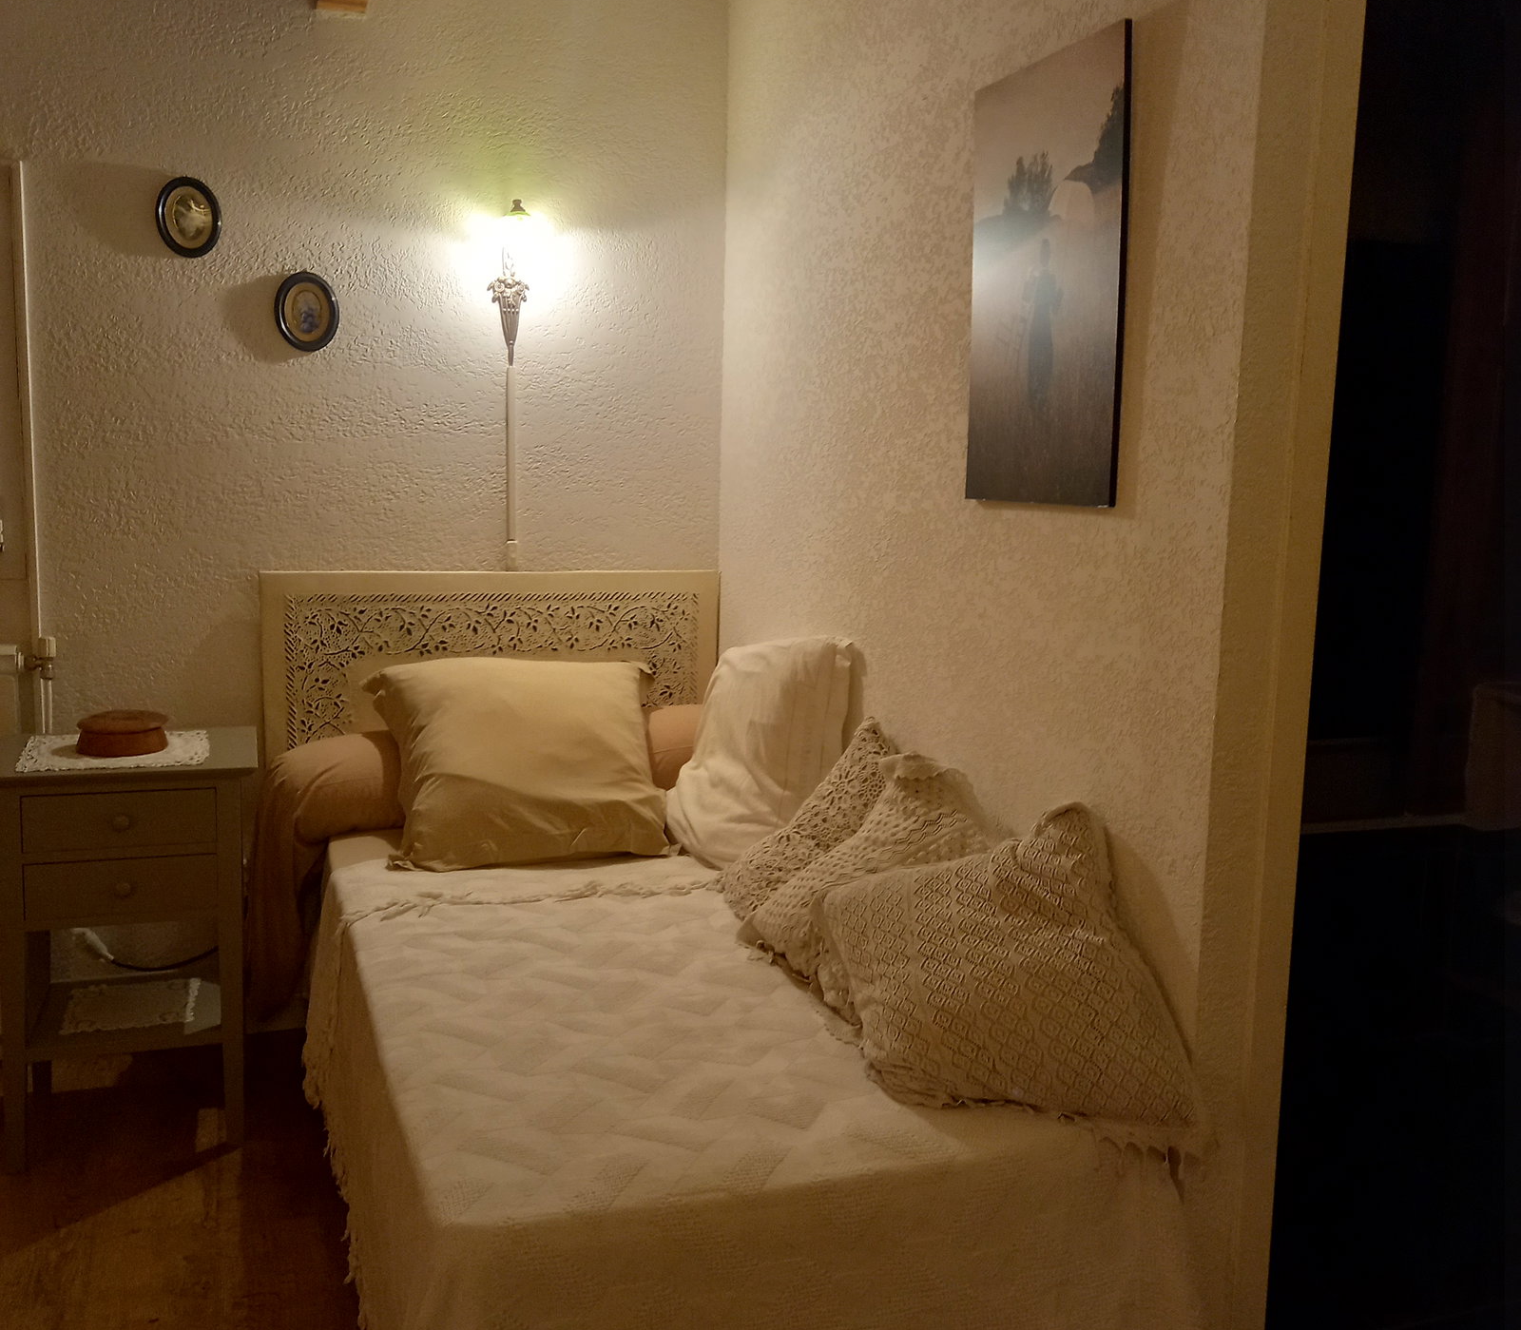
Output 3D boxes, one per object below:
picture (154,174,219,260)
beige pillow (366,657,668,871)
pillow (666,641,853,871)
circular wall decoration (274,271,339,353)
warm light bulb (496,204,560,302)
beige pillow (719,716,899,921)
[{"bbox_3d":[-1.157,-0.907,2.962,0.122,0.162,0.025,-2,8,-20],"label":"picture"},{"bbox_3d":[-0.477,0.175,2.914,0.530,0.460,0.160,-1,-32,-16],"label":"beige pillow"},{"bbox_3d":[-0.005,0.161,2.774,0.160,0.430,0.450,21,-6,-38],"label":"pillow"},{"bbox_3d":[-0.948,-0.739,3.063,0.127,0.165,0.025,-2,8,-20],"label":"circular wall decoration"},{"bbox_3d":[-0.511,-0.879,3.121,0.110,0.190,0.110,-2,8,-20],"label":"warm light bulb"},{"bbox_3d":[0.133,0.283,2.411,0.120,0.400,0.400,40,-11,-26],"label":"beige pillow"}]

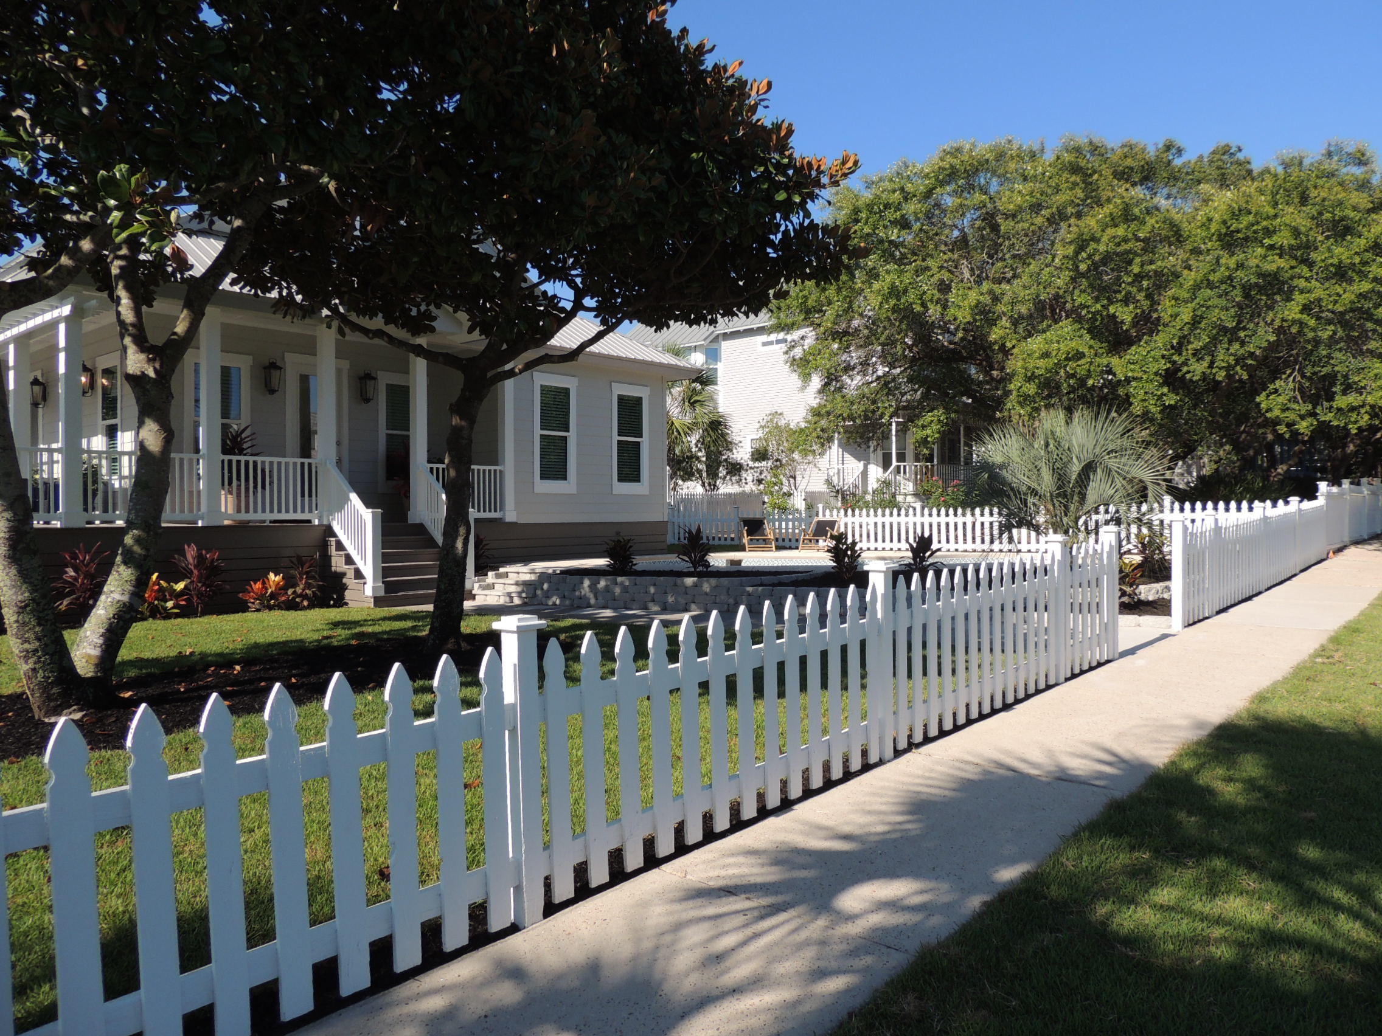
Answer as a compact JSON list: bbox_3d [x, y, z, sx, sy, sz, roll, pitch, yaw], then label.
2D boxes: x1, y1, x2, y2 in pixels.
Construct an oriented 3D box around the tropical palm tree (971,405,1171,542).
[{"bbox_3d":[4.970,-0.360,12.500,2.550,2.100,2.500,-1,0,22],"label":"tropical palm tree"}]

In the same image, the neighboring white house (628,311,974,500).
[{"bbox_3d":[4.950,-4.850,38.500,14.200,11.000,10.000,-1,0,42],"label":"neighboring white house"}]

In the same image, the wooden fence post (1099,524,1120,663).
[{"bbox_3d":[3.450,0.620,7.870,0.120,1.100,0.120,-1,0,42],"label":"wooden fence post"}]

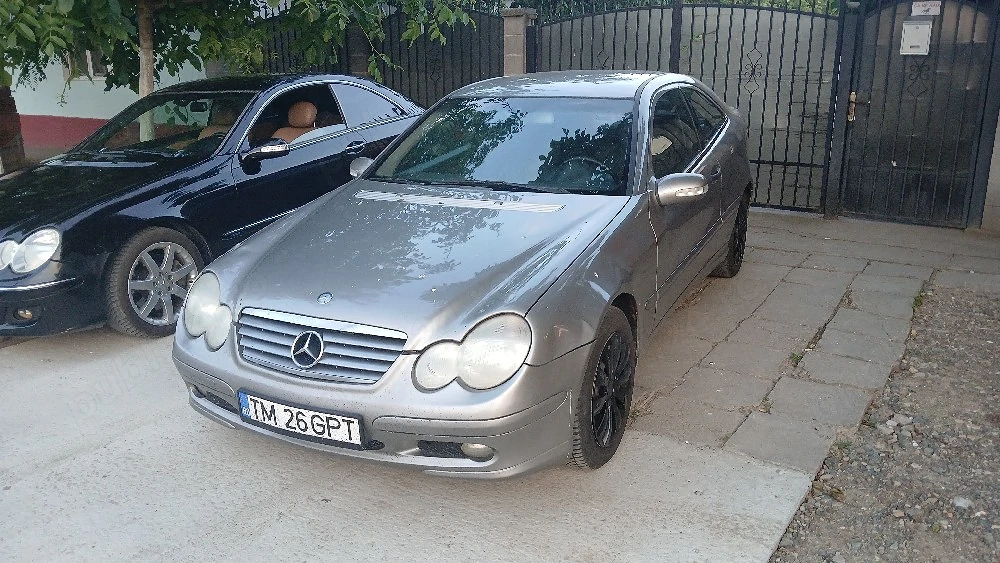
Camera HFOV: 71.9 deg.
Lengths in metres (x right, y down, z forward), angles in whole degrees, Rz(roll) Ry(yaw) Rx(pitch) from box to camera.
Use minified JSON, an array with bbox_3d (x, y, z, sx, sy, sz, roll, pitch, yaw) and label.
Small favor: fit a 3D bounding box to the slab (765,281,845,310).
[{"bbox_3d":[2.074,0.103,4.629,0.410,0.050,0.400,10,21,34],"label":"slab"}]

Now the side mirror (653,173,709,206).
[{"bbox_3d":[0.815,-0.412,3.097,0.235,0.150,0.155,7,19,26],"label":"side mirror"}]

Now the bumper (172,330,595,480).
[{"bbox_3d":[-0.574,0.382,2.553,1.730,0.460,0.540,6,19,27],"label":"bumper"}]

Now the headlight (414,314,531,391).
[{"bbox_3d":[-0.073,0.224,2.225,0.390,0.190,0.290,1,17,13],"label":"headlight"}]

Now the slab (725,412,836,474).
[{"bbox_3d":[1.169,0.679,2.861,0.390,0.050,0.400,9,20,33],"label":"slab"}]

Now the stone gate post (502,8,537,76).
[{"bbox_3d":[0.200,-2.020,8.120,0.310,2.200,0.310,7,15,27],"label":"stone gate post"}]

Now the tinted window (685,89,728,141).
[{"bbox_3d":[1.311,-1.077,4.403,0.060,0.307,0.970,-13,9,32],"label":"tinted window"}]

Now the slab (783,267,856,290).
[{"bbox_3d":[2.296,-0.004,4.934,0.420,0.050,0.410,9,20,33],"label":"slab"}]

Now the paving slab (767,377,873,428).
[{"bbox_3d":[1.451,0.573,3.167,0.400,0.050,0.410,9,20,33],"label":"paving slab"}]

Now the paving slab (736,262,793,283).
[{"bbox_3d":[1.937,-0.055,5.155,0.410,0.050,0.400,10,21,34],"label":"paving slab"}]

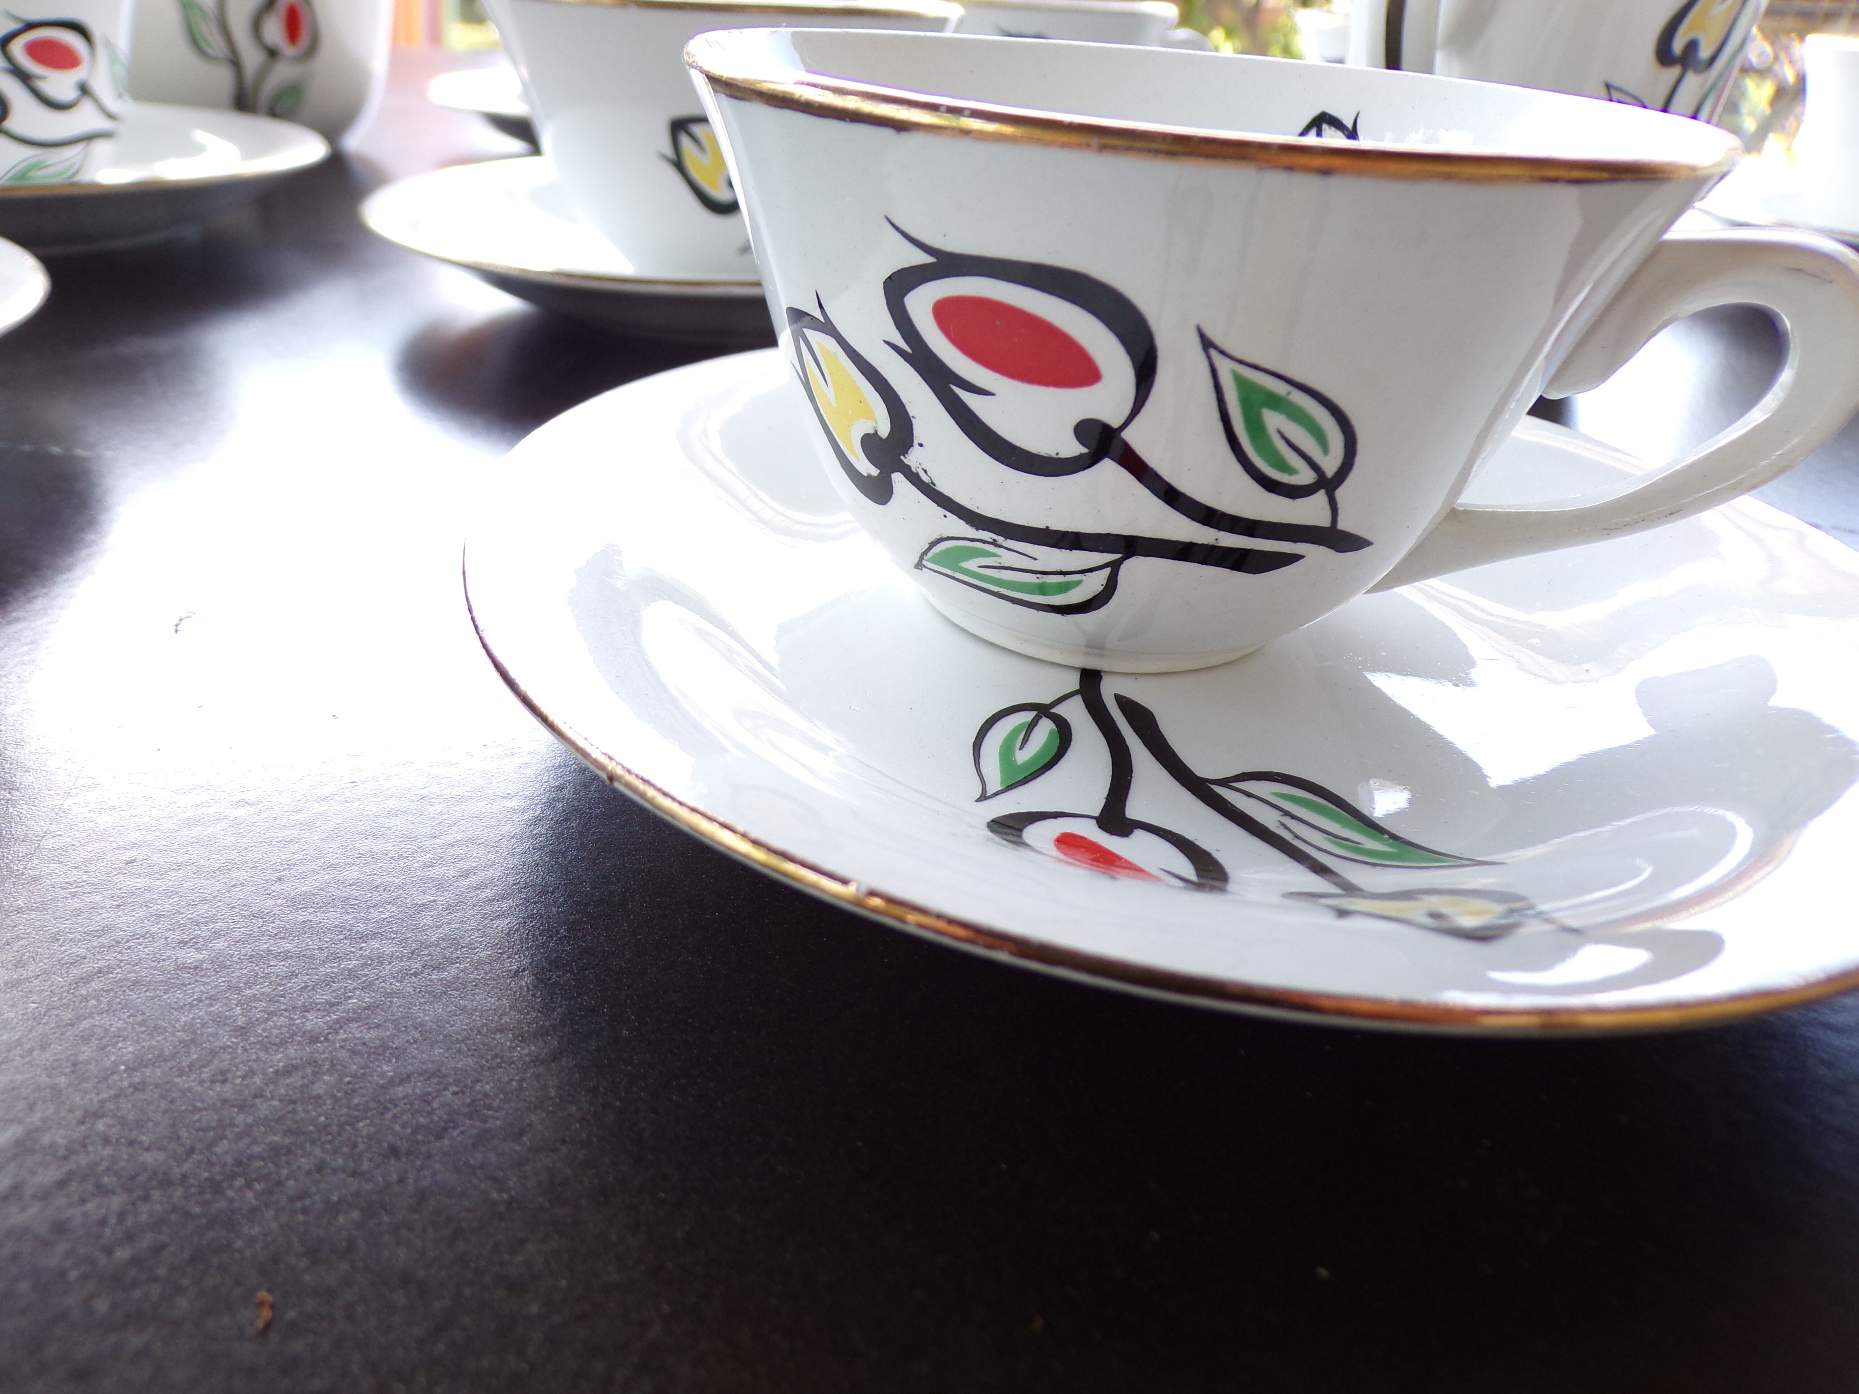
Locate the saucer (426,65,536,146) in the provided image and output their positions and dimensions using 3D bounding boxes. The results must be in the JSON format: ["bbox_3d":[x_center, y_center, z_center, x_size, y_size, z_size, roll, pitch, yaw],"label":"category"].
[{"bbox_3d":[-0.094,-0.195,0.441,0.147,0.019,0.147,4,30,-2],"label":"saucer"}]

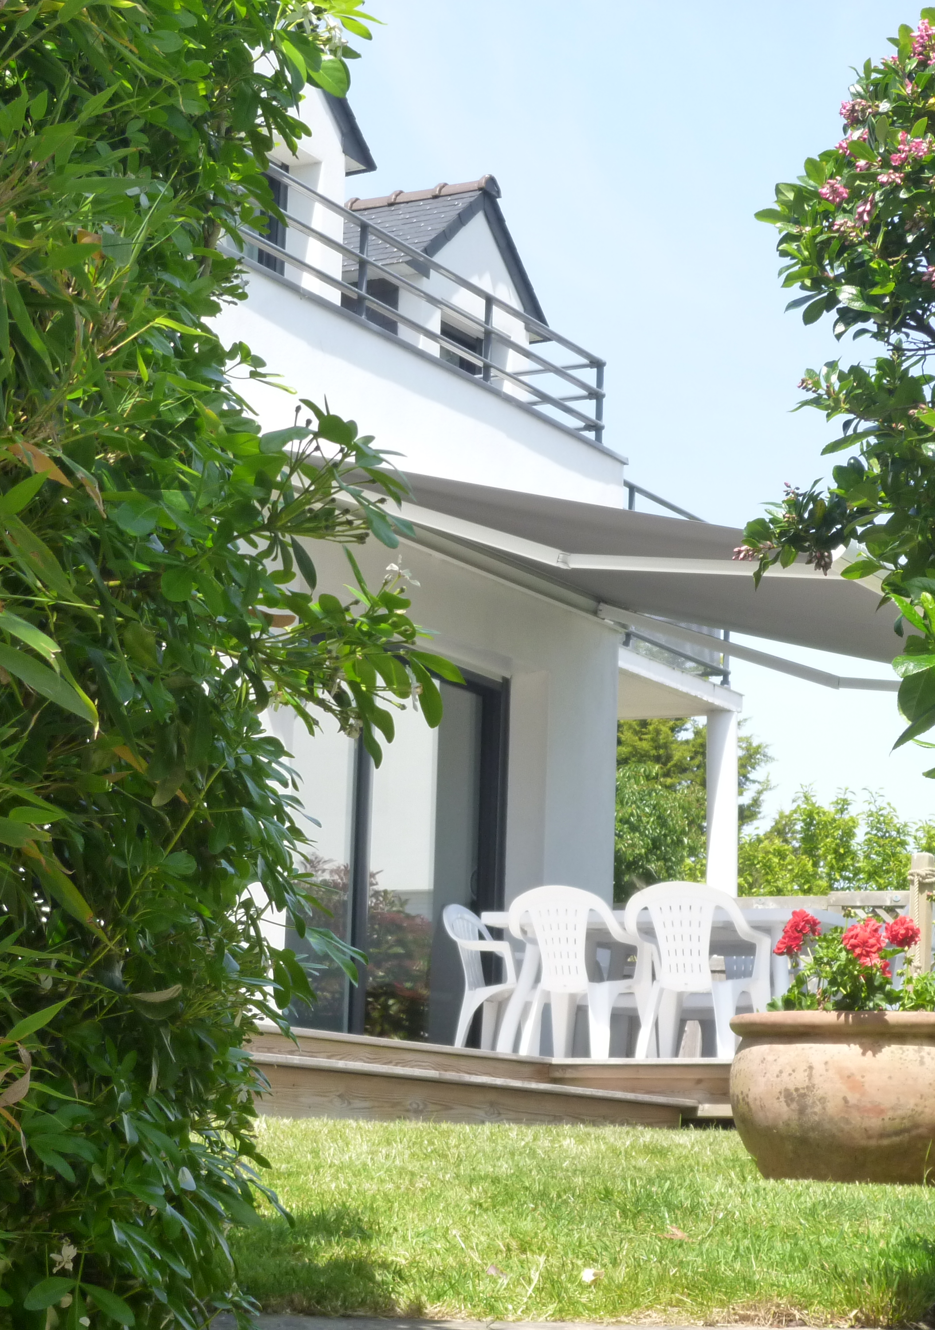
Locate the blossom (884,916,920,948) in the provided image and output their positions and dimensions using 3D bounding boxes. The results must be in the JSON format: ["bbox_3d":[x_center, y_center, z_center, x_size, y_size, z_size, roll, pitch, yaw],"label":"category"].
[{"bbox_3d":[0.855,0.526,5.750,0.070,0.061,0.060,0,-11,8],"label":"blossom"}]

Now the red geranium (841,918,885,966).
[{"bbox_3d":[0.768,0.538,5.670,0.084,0.091,0.082,0,-11,8],"label":"red geranium"}]

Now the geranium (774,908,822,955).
[{"bbox_3d":[0.649,0.525,5.720,0.093,0.089,0.081,0,-11,7],"label":"geranium"}]

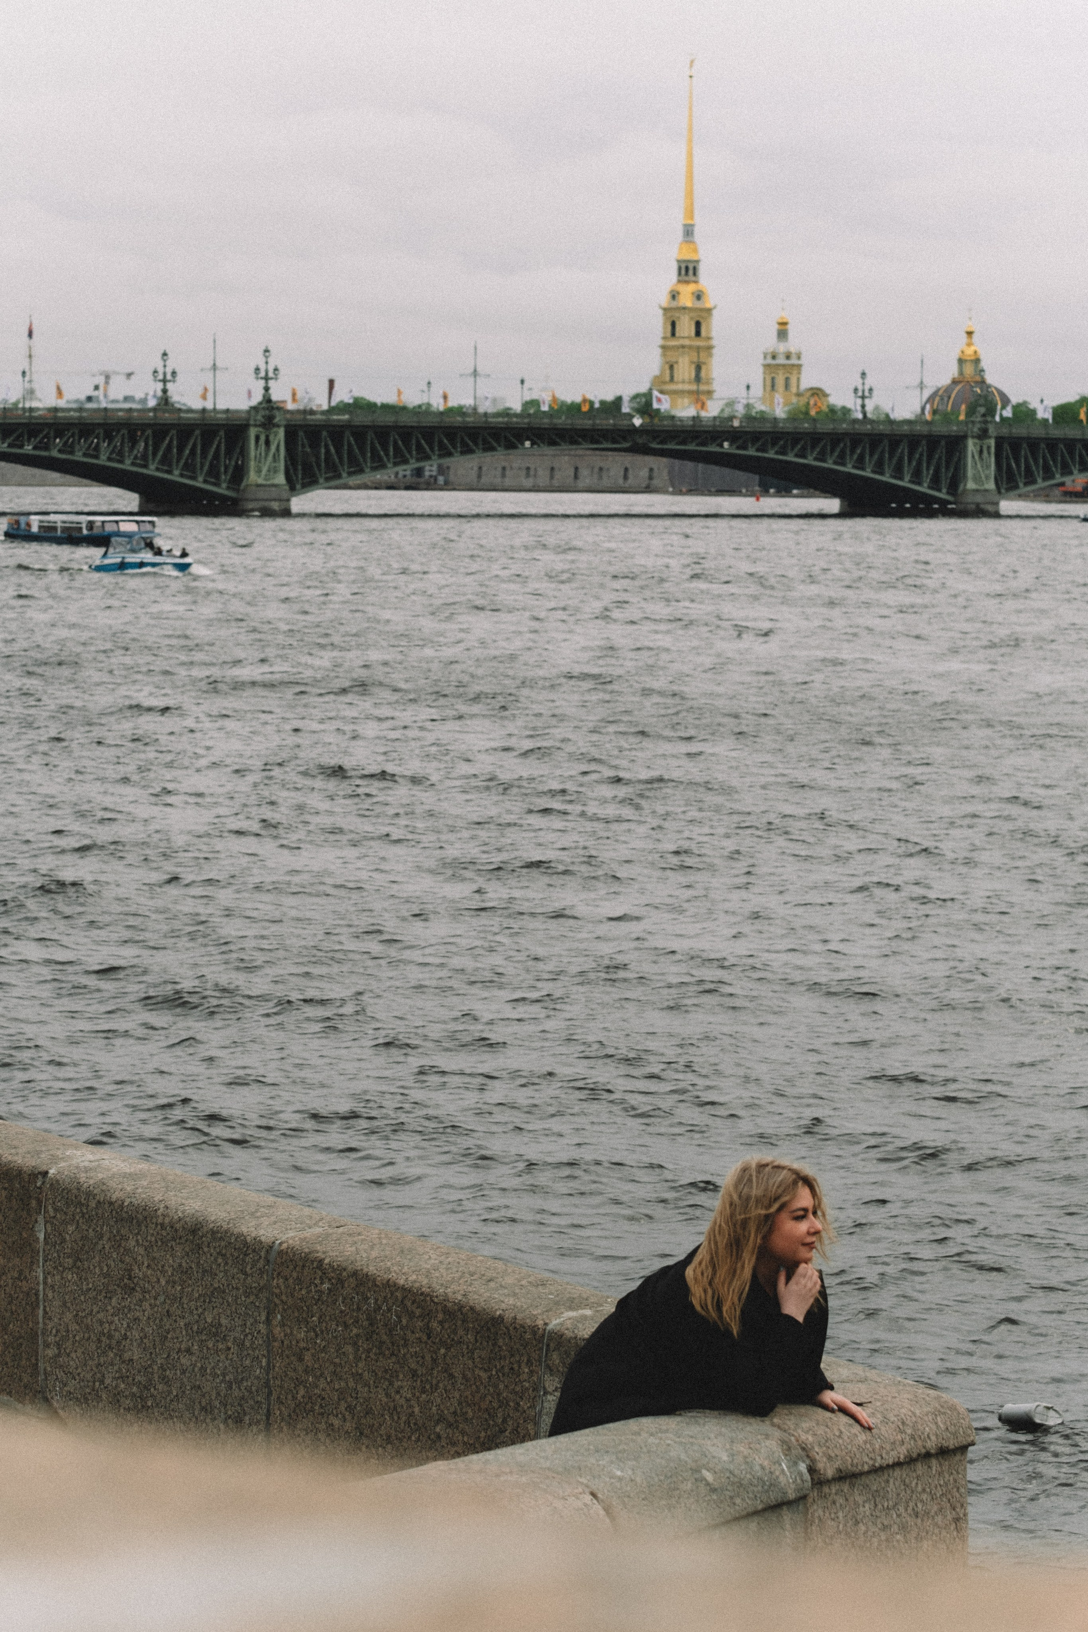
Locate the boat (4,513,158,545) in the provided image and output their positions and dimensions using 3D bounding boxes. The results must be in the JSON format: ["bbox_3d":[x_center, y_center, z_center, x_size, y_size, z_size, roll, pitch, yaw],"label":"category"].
[{"bbox_3d":[-33.509,-21.001,275.131,4.200,2.400,16.000,-3,7,-34],"label":"boat"}]

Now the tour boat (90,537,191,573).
[{"bbox_3d":[-22.707,-14.698,211.294,6.000,2.050,2.200,4,6,30],"label":"tour boat"}]

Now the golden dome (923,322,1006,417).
[{"bbox_3d":[123.343,-129.970,1097.515,26.000,28.800,26.000,1,5,6],"label":"golden dome"}]

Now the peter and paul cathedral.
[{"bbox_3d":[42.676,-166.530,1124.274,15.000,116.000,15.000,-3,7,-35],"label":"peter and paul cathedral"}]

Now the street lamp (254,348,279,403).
[{"bbox_3d":[-30.880,-49.052,419.276,3.000,6.420,1.200,-3,6,-31],"label":"street lamp"}]

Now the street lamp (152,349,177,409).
[{"bbox_3d":[-44.359,-51.125,440.184,3.000,6.740,1.200,-3,6,-31],"label":"street lamp"}]

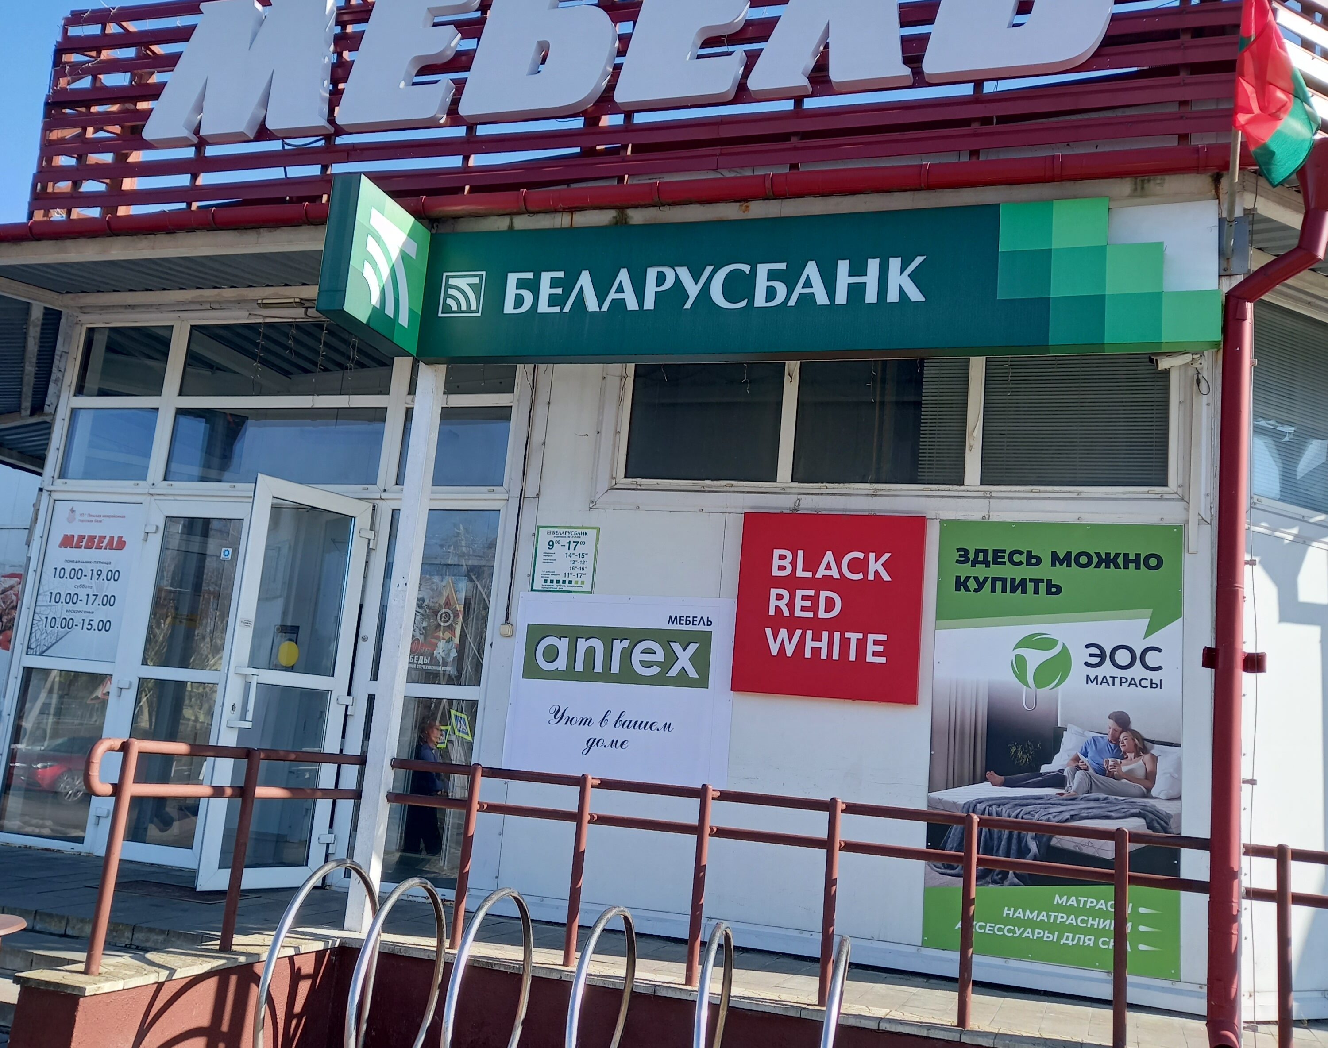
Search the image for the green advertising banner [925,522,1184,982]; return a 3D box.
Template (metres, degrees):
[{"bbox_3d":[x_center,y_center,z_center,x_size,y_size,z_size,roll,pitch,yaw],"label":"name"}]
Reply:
[{"bbox_3d":[1.724,0.949,5.673,1.065,1.928,0.020,2,-8,20],"label":"green advertising banner"}]

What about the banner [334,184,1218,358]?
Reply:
[{"bbox_3d":[0.351,-1.066,5.199,3.557,0.605,0.750,2,-8,20],"label":"banner"}]

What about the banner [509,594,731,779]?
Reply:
[{"bbox_3d":[-0.233,0.825,6.408,1.186,0.932,0.020,2,-8,20],"label":"banner"}]

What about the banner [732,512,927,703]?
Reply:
[{"bbox_3d":[0.786,0.391,6.093,0.892,0.877,0.040,2,-8,20],"label":"banner"}]

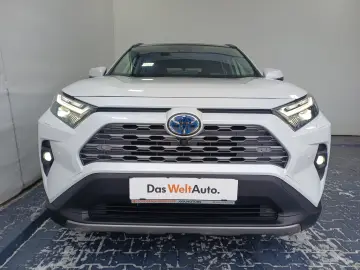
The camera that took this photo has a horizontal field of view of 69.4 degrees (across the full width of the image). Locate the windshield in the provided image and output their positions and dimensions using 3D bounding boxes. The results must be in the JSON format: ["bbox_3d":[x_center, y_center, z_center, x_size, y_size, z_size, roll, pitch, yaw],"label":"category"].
[{"bbox_3d":[0.050,-0.765,2.710,1.480,0.200,0.900,1,48,1],"label":"windshield"}]

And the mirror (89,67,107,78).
[{"bbox_3d":[-0.887,-0.662,2.790,0.210,0.155,0.140,1,10,1],"label":"mirror"}]

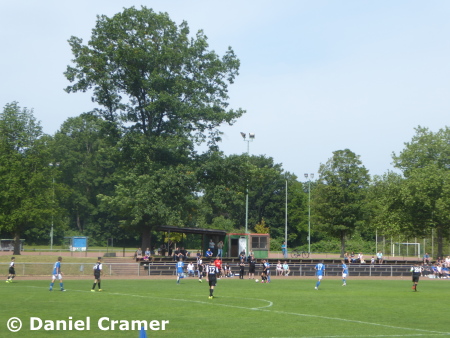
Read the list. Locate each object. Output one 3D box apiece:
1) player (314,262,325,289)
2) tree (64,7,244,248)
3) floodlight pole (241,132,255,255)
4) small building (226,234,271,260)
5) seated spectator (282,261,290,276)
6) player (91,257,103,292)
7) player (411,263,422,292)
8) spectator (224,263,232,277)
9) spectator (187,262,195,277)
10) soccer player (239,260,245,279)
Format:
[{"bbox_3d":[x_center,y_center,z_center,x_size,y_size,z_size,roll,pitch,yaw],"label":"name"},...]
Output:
[{"bbox_3d":[5.530,6.244,68.500,0.600,1.730,0.600,-1,-4,18],"label":"player"},{"bbox_3d":[-7.628,-4.266,128.919,19.400,27.500,18.800,1,-4,0],"label":"tree"},{"bbox_3d":[2.844,3.155,146.000,1.850,15.400,0.900,3,-5,-26],"label":"floodlight pole"},{"bbox_3d":[2.164,8.070,122.983,4.600,2.510,2.000,2,-4,-26],"label":"small building"},{"bbox_3d":[5.939,9.471,112.046,0.550,1.380,0.800,2,-4,-27],"label":"seated spectator"},{"bbox_3d":[-6.484,5.349,59.300,0.520,1.740,0.520,5,-6,-45],"label":"player"},{"bbox_3d":[10.825,6.126,66.280,0.600,1.590,0.500,1,-4,-12],"label":"player"},{"bbox_3d":[0.374,9.082,105.155,0.550,1.180,0.750,2,-4,-27],"label":"spectator"},{"bbox_3d":[-2.989,8.783,102.000,0.600,1.270,0.750,2,-4,-14],"label":"spectator"},{"bbox_3d":[1.446,8.407,98.514,0.500,1.660,0.380,1,-4,-9],"label":"soccer player"}]

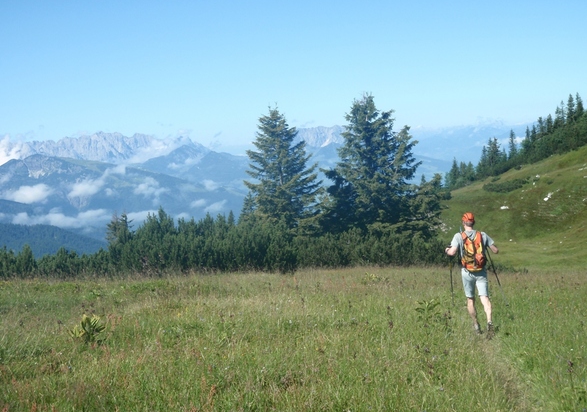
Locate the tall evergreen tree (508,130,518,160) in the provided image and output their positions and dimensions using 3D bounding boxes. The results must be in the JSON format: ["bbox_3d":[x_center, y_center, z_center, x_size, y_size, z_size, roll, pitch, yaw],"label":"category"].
[{"bbox_3d":[30.733,-8.312,135.000,1.500,4.400,1.500,0,2,0],"label":"tall evergreen tree"}]

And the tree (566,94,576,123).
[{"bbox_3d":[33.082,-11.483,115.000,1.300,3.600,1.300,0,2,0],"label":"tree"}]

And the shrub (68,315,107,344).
[{"bbox_3d":[-2.665,1.604,12.500,0.490,0.400,0.450,0,2,0],"label":"shrub"}]

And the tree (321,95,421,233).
[{"bbox_3d":[3.346,-1.673,42.000,4.500,6.400,4.500,0,2,0],"label":"tree"}]

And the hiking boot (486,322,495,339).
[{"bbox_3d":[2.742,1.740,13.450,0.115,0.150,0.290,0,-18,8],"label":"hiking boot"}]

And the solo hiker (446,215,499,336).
[{"bbox_3d":[2.505,0.971,13.600,0.760,1.770,0.720,0,2,8],"label":"solo hiker"}]

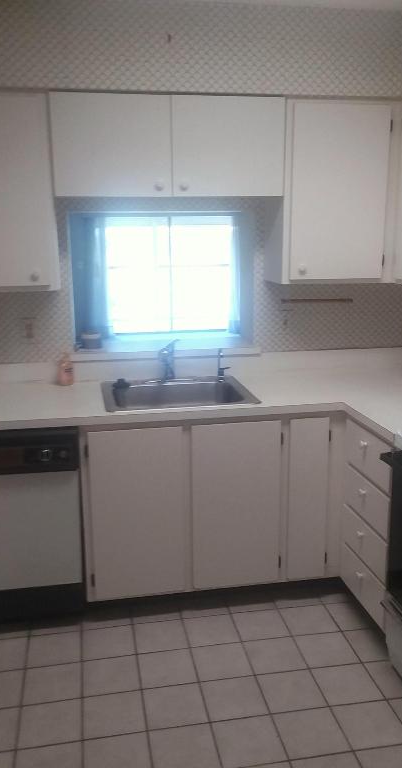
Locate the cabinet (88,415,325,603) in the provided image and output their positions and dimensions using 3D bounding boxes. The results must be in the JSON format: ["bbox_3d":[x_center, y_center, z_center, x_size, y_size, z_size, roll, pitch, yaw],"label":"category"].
[{"bbox_3d":[-0.011,0.433,2.856,1.000,0.745,0.600,-3,13,-10],"label":"cabinet"}]

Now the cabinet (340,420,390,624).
[{"bbox_3d":[0.926,0.507,2.508,0.610,0.745,0.455,-3,13,-10],"label":"cabinet"}]

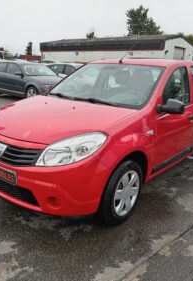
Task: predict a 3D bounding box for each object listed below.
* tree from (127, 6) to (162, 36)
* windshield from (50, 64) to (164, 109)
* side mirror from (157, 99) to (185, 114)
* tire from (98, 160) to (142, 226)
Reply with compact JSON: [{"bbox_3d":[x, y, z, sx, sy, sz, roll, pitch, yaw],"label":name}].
[{"bbox_3d":[6.755,-15.349,42.377,6.800,10.800,6.800,3,15,0],"label":"tree"},{"bbox_3d":[0.119,-0.691,3.218,1.380,0.160,0.820,15,54,37],"label":"windshield"},{"bbox_3d":[0.739,-0.329,2.655,0.230,0.165,0.150,14,19,37],"label":"side mirror"},{"bbox_3d":[0.216,0.458,2.503,0.190,0.620,0.620,15,19,37],"label":"tire"}]

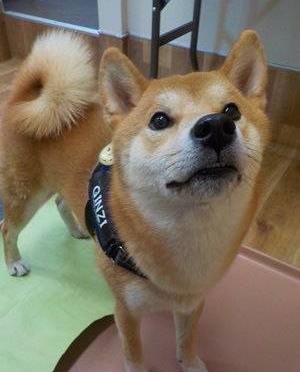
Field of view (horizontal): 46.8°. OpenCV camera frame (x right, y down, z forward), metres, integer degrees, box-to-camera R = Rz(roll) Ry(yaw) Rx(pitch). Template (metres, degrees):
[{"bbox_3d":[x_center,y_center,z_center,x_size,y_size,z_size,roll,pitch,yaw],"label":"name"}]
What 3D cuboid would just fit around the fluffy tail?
[{"bbox_3d":[-0.182,-0.187,0.640,0.140,0.175,0.155,-25,42,-35],"label":"fluffy tail"}]

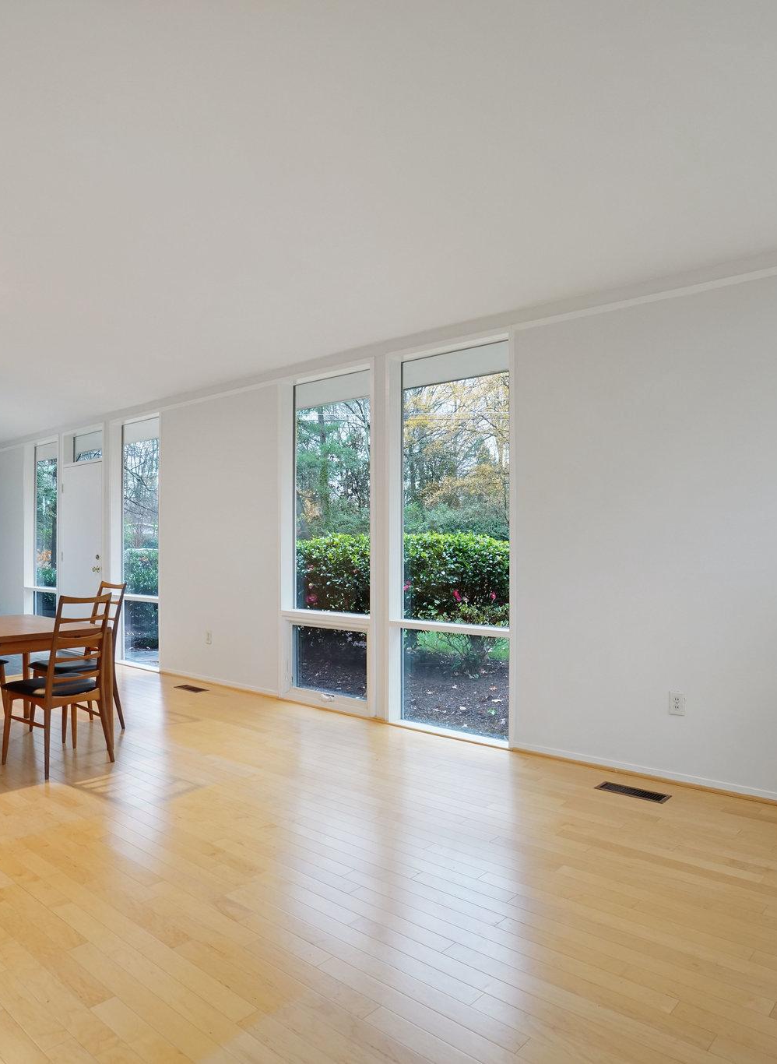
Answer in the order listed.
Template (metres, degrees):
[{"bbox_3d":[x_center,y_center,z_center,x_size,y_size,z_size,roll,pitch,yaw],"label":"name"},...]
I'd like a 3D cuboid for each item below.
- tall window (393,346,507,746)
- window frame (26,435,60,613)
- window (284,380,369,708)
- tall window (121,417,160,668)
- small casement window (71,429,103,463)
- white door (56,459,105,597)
[{"bbox_3d":[0.404,0.060,4.651,0.985,2.500,0.140,0,0,40],"label":"tall window"},{"bbox_3d":[-4.016,0.111,8.309,0.910,2.450,0.130,0,0,40],"label":"window frame"},{"bbox_3d":[-0.429,0.055,5.342,0.980,2.480,0.140,0,0,40],"label":"window"},{"bbox_3d":[-2.446,0.112,7.014,0.880,2.430,0.140,0,0,40],"label":"tall window"},{"bbox_3d":[-3.268,-0.939,7.706,0.860,0.380,0.110,0,0,40],"label":"small casement window"},{"bbox_3d":[-3.308,0.296,7.721,0.910,2.070,0.070,0,0,40],"label":"white door"}]

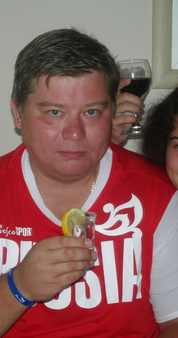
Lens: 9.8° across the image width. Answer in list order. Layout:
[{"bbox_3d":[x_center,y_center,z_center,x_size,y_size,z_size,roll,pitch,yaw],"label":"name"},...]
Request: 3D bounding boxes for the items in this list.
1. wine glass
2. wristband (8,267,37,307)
[{"bbox_3d":[0.091,-0.143,2.070,0.075,0.142,0.075,-4,12,0],"label":"wine glass"},{"bbox_3d":[-0.111,0.197,1.730,0.012,0.067,0.055,-34,-4,22],"label":"wristband"}]

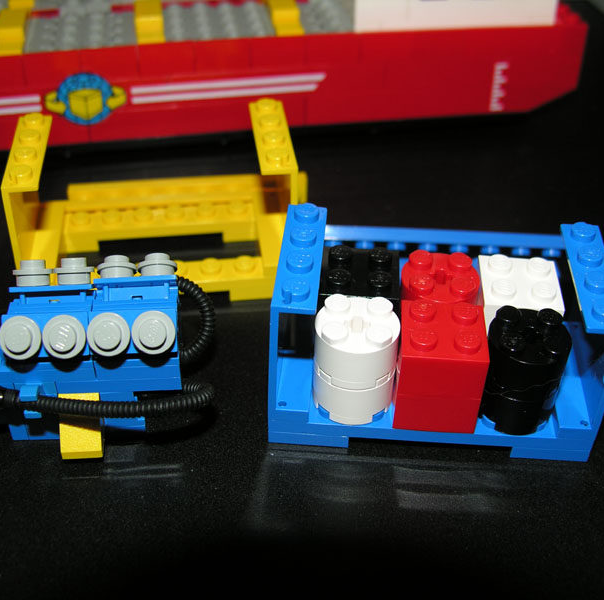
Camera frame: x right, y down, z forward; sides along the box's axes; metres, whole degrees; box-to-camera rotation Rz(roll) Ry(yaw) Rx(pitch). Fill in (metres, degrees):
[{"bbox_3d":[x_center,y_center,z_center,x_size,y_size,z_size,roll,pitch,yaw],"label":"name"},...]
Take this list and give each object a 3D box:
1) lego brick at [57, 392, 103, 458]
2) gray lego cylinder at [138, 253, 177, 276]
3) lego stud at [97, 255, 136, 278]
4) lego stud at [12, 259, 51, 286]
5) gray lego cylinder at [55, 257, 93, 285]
[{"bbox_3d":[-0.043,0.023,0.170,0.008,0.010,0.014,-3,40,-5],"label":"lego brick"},{"bbox_3d":[-0.029,-0.007,0.172,0.008,0.008,0.005,-3,80,-5],"label":"gray lego cylinder"},{"bbox_3d":[-0.037,-0.006,0.172,0.008,0.008,0.005,-3,80,-5],"label":"lego stud"},{"bbox_3d":[-0.053,-0.005,0.170,0.008,0.005,0.008,-3,3,-5],"label":"lego stud"},{"bbox_3d":[-0.045,-0.006,0.168,0.008,0.005,0.008,1,2,0],"label":"gray lego cylinder"}]

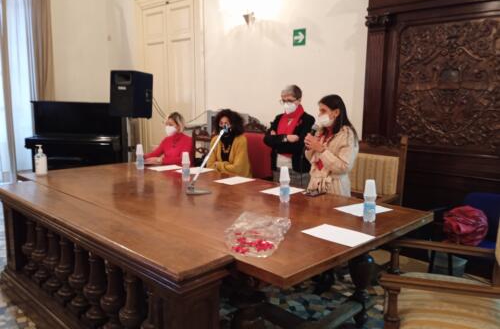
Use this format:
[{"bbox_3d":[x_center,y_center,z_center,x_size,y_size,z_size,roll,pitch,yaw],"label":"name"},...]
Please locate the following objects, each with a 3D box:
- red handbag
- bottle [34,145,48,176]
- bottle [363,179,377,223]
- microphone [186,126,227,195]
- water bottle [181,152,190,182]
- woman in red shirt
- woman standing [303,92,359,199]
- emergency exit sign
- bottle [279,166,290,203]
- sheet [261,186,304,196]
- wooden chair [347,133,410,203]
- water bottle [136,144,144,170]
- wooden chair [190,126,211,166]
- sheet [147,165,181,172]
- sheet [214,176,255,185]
[{"bbox_3d":[1.522,0.437,2.850,0.260,0.240,0.200,8,11,44],"label":"red handbag"},{"bbox_3d":[-1.825,-0.034,3.532,0.095,0.255,0.085,8,11,43],"label":"bottle"},{"bbox_3d":[0.672,0.200,2.239,0.070,0.236,0.070,8,11,43],"label":"bottle"},{"bbox_3d":[-0.311,-0.038,2.991,0.318,0.485,0.170,-4,9,-27],"label":"microphone"},{"bbox_3d":[-0.549,0.016,3.469,0.070,0.240,0.070,0,8,0],"label":"water bottle"},{"bbox_3d":[-0.928,0.118,4.444,0.500,1.340,0.620,7,10,38],"label":"woman in red shirt"},{"bbox_3d":[0.628,0.212,3.251,0.400,1.535,0.450,-3,9,-30],"label":"woman standing"},{"bbox_3d":[0.531,-1.359,4.327,0.168,0.170,0.010,8,11,44],"label":"emergency exit sign"},{"bbox_3d":[0.235,0.130,2.706,0.070,0.236,0.070,0,8,0],"label":"bottle"},{"bbox_3d":[0.243,0.198,3.055,0.297,0.003,0.210,-7,11,-45],"label":"sheet"},{"bbox_3d":[0.894,0.356,3.458,0.600,1.214,0.610,8,11,43],"label":"wooden chair"},{"bbox_3d":[-1.079,-0.072,3.984,0.070,0.236,0.070,8,11,43],"label":"water bottle"},{"bbox_3d":[-0.729,0.161,4.801,0.480,1.110,0.530,8,11,44],"label":"wooden chair"},{"bbox_3d":[-0.855,0.038,4.129,0.210,0.005,0.297,8,11,44],"label":"sheet"},{"bbox_3d":[-0.127,0.138,3.452,0.210,0.005,0.297,7,11,39],"label":"sheet"}]

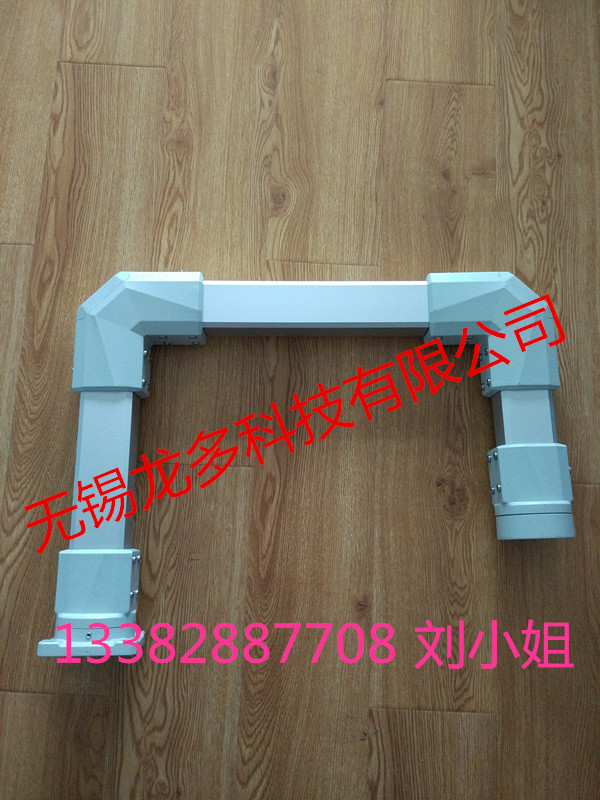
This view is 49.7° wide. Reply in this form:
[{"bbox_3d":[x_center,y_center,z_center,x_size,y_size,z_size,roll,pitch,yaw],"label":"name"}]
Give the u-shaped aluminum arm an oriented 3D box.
[{"bbox_3d":[0.017,0.060,0.757,0.592,0.094,0.441,0,80,-1],"label":"u-shaped aluminum arm"}]

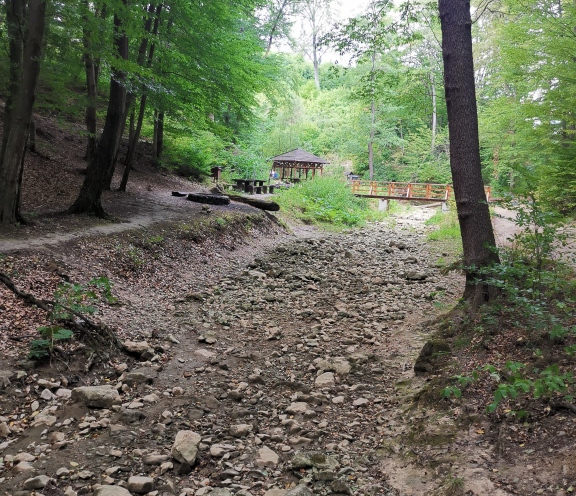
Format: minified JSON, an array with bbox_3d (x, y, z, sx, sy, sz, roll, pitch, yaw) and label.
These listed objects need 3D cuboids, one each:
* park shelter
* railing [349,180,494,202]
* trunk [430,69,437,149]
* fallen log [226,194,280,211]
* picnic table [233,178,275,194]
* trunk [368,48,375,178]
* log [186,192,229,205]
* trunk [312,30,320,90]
[{"bbox_3d":[1.133,-8.126,59.000,5.100,3.400,5.100,1,7,-7],"label":"park shelter"},{"bbox_3d":[9.841,-4.267,45.000,10.700,1.300,1.600,4,8,20],"label":"railing"},{"bbox_3d":[15.060,-14.232,62.000,0.450,8.500,0.450,1,7,0],"label":"trunk"},{"bbox_3d":[-1.322,-1.702,22.500,0.380,0.380,3.600,-4,9,-35],"label":"fallen log"},{"bbox_3d":[-1.814,-3.234,31.500,1.600,0.770,1.850,8,10,44],"label":"picnic table"},{"bbox_3d":[7.388,-11.724,53.000,0.400,11.800,0.400,1,7,0],"label":"trunk"},{"bbox_3d":[-2.854,-1.770,21.500,1.600,0.330,0.350,5,8,25],"label":"log"},{"bbox_3d":[3.806,-25.042,80.000,0.550,8.100,0.550,1,7,0],"label":"trunk"}]

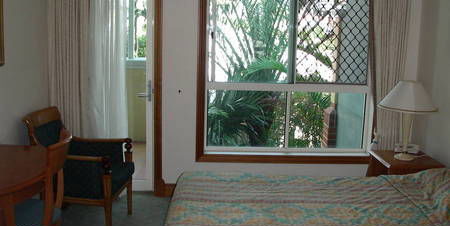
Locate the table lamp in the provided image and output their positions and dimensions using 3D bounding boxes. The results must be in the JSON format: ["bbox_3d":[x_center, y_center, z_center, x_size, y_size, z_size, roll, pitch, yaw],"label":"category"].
[{"bbox_3d":[1.558,0.057,4.250,0.512,0.671,0.496,1,10,-1],"label":"table lamp"}]

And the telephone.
[{"bbox_3d":[1.642,0.321,4.484,0.210,0.078,0.170,3,10,10],"label":"telephone"}]

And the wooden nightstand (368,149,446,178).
[{"bbox_3d":[1.566,0.644,4.278,0.524,0.496,0.558,1,10,-1],"label":"wooden nightstand"}]

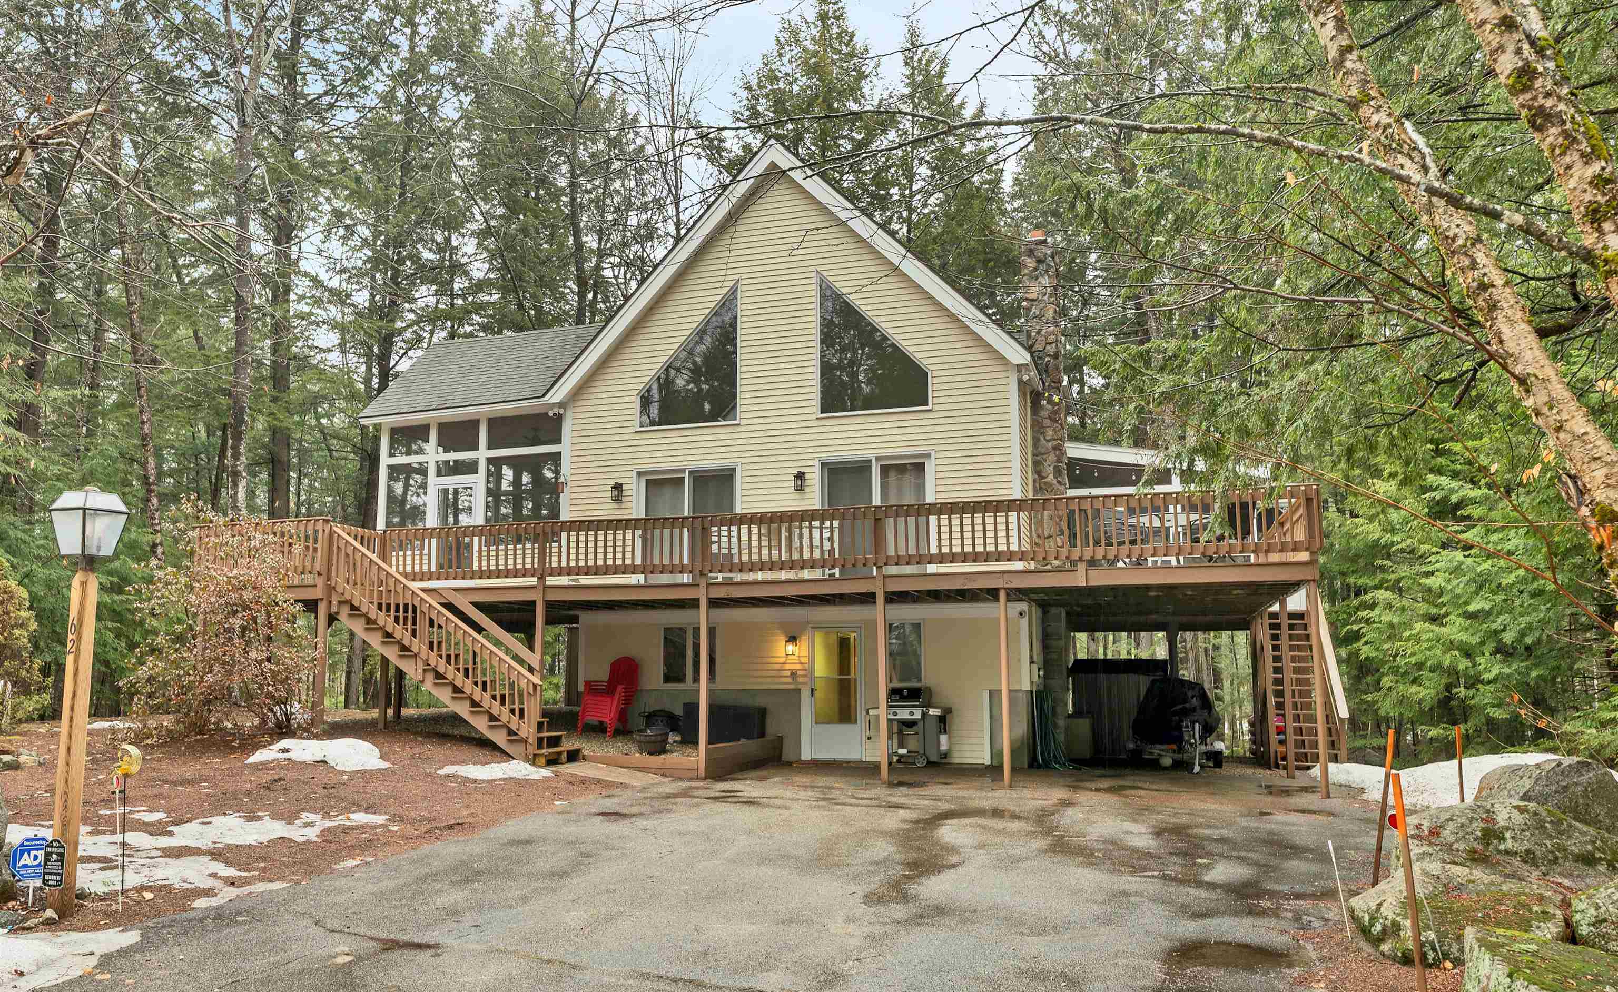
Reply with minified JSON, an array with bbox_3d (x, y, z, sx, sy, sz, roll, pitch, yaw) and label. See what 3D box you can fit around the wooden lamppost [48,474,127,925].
[{"bbox_3d":[-4.073,1.112,5.997,0.256,2.350,0.256,-3,-8,20],"label":"wooden lamppost"}]

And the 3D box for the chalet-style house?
[{"bbox_3d":[0.148,-0.534,19.714,16.400,9.900,10.200,-3,-8,17],"label":"chalet-style house"}]

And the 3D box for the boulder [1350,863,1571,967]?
[{"bbox_3d":[3.300,2.040,5.420,0.950,0.430,0.850,0,-7,0],"label":"boulder"}]

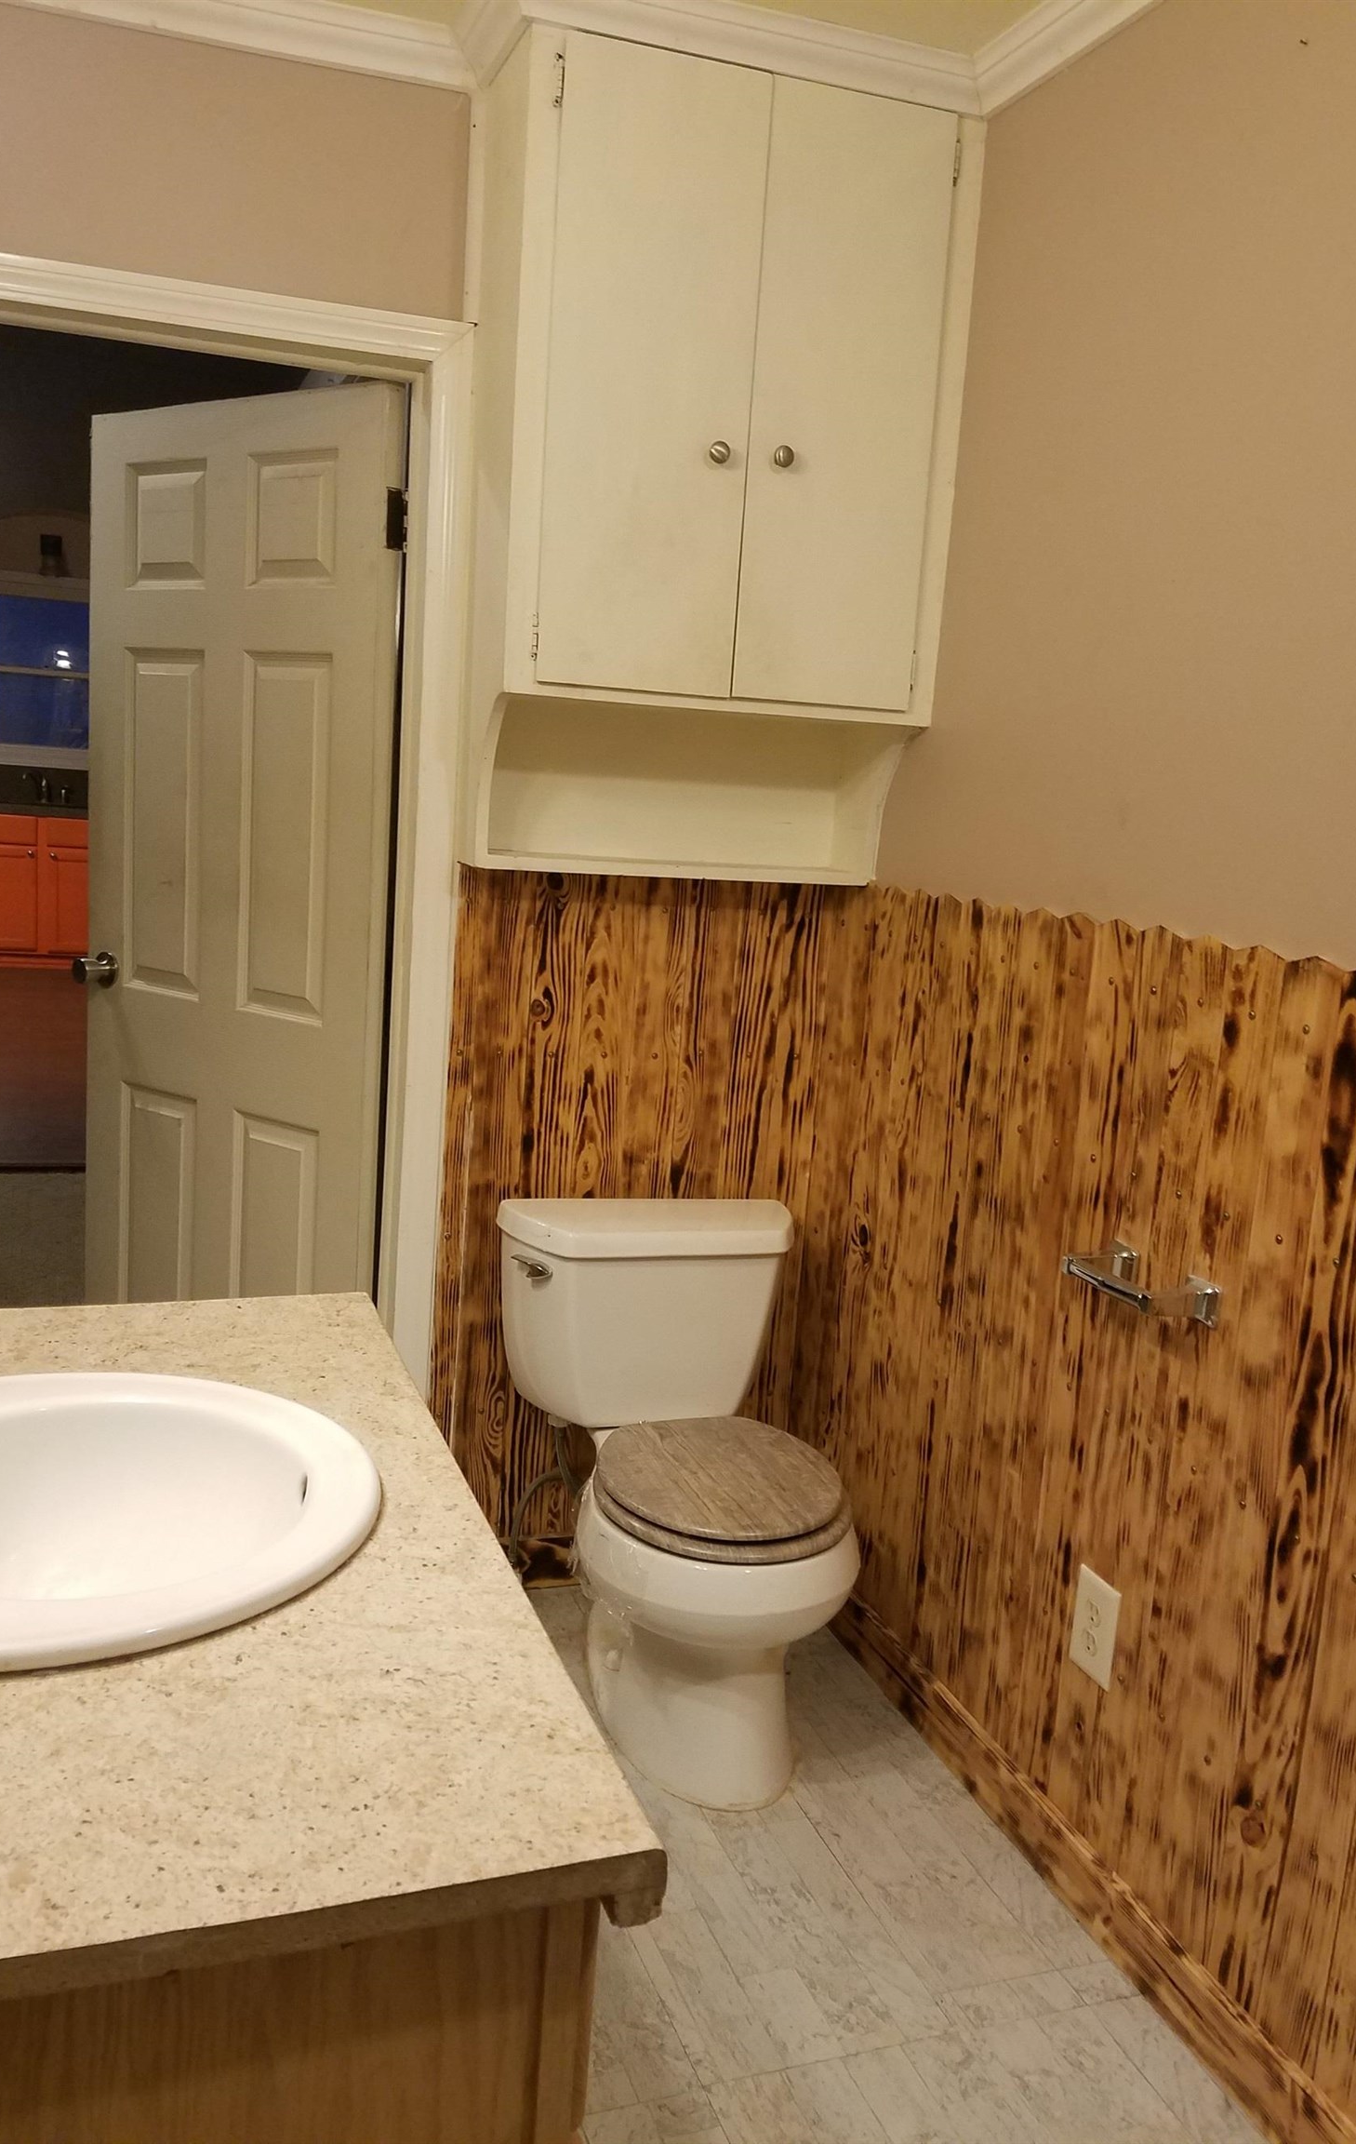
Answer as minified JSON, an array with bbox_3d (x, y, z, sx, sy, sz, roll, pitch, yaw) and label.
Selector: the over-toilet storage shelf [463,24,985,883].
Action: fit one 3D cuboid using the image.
[{"bbox_3d":[0.049,-0.850,2.431,0.673,1.110,0.258,0,12,-20],"label":"over-toilet storage shelf"}]

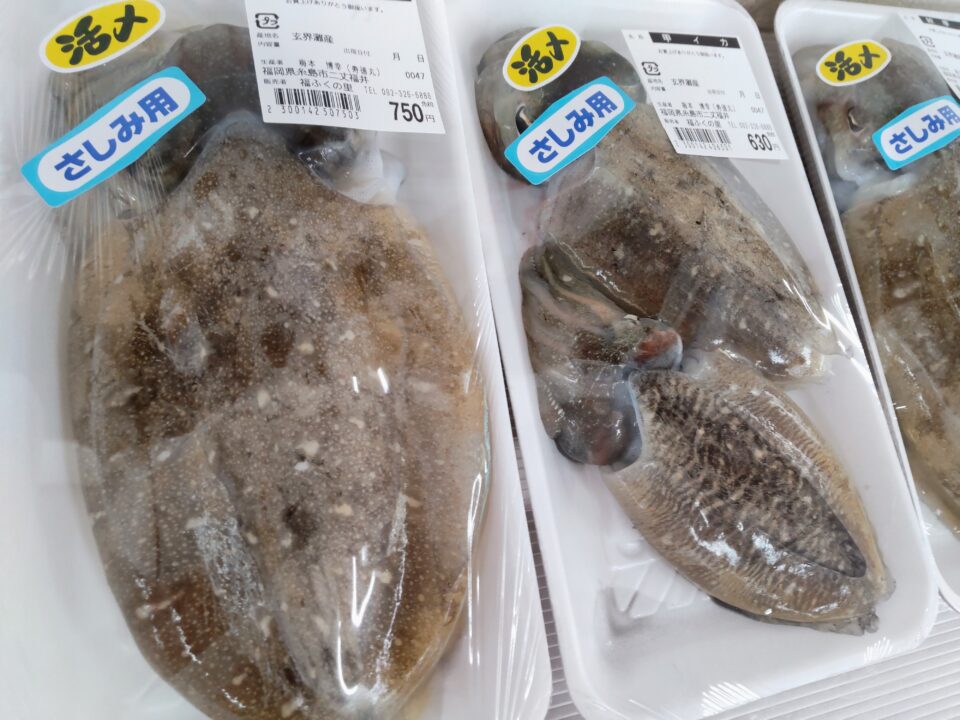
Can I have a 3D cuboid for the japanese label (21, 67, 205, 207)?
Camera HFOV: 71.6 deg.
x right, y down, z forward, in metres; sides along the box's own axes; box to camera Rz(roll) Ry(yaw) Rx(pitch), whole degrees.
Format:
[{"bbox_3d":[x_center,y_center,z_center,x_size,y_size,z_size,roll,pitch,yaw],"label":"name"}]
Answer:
[{"bbox_3d":[-0.100,-0.062,0.184,0.018,0.002,0.053,44,73,-3],"label":"japanese label"}]

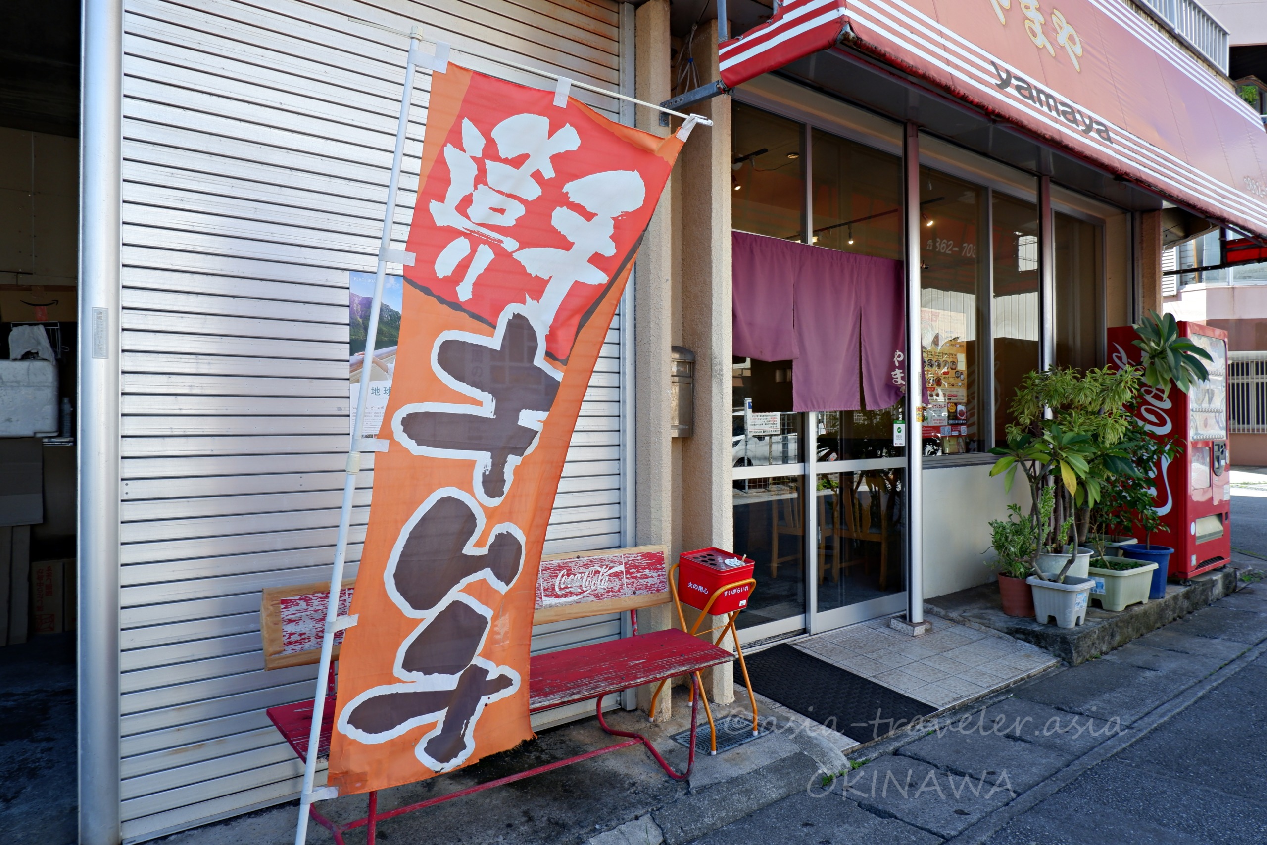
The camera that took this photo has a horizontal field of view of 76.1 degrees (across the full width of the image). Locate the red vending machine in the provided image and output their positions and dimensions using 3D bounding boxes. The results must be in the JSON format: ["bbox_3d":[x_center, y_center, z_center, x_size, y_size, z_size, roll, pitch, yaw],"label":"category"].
[{"bbox_3d":[4.068,0.212,6.135,0.940,1.830,0.520,0,0,-38],"label":"red vending machine"}]

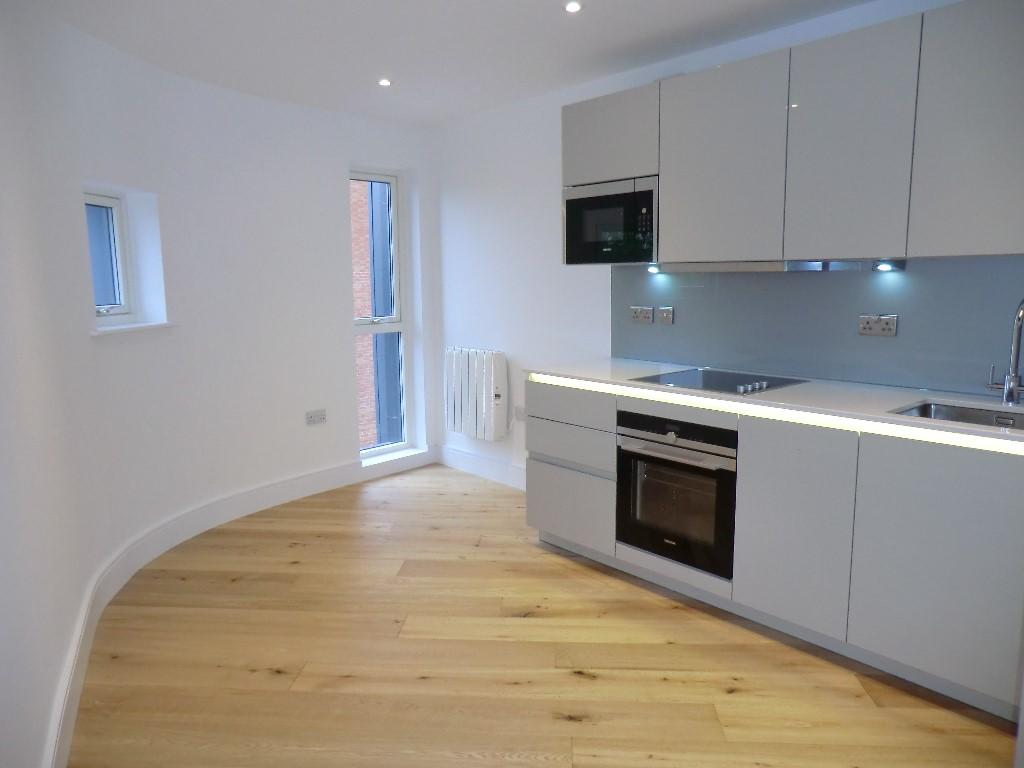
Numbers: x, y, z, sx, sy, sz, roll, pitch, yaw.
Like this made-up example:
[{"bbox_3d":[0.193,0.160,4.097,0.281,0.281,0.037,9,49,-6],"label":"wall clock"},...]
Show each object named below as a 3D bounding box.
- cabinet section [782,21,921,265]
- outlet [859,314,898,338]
[{"bbox_3d":[1.333,-0.871,2.668,0.346,0.784,0.451,-9,12,-41],"label":"cabinet section"},{"bbox_3d":[1.489,-0.234,2.885,0.012,0.086,0.146,-9,12,-41],"label":"outlet"}]

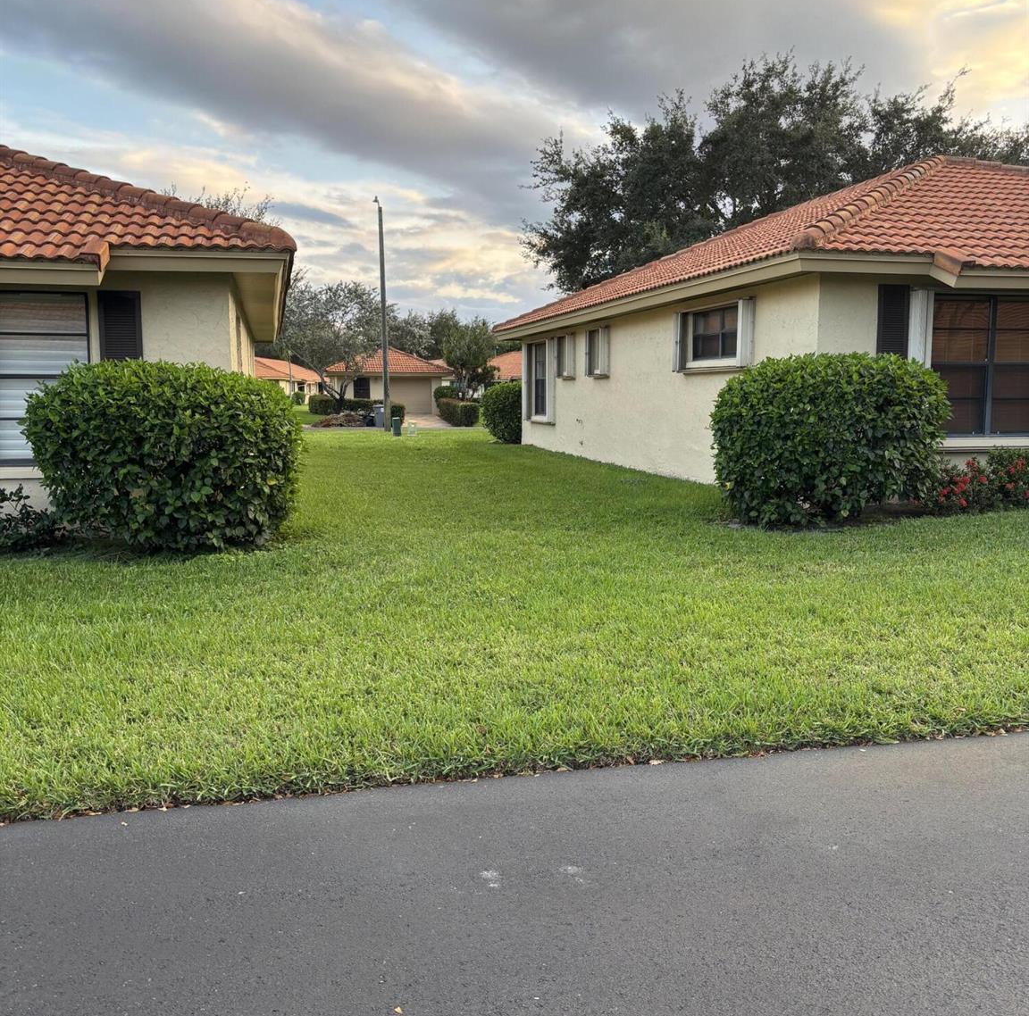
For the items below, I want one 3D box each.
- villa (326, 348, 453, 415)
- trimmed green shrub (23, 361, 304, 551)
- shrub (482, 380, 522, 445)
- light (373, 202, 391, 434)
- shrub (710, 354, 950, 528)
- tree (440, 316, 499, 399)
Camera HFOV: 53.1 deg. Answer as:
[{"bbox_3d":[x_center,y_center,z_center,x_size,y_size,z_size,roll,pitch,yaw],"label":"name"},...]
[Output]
[{"bbox_3d":[-8.709,-8.440,68.050,7.850,4.250,9.600,-1,7,-13],"label":"villa"},{"bbox_3d":[-3.130,-0.514,9.400,2.270,1.600,1.300,-1,7,-13],"label":"trimmed green shrub"},{"bbox_3d":[0.200,-2.401,25.600,2.000,1.560,1.500,-1,7,-13],"label":"shrub"},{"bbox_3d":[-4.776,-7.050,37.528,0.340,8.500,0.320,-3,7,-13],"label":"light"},{"bbox_3d":[3.180,-0.725,10.400,2.200,1.600,1.350,-1,7,-13],"label":"shrub"},{"bbox_3d":[-2.300,-7.314,54.000,3.100,5.300,3.100,-1,7,-13],"label":"tree"}]

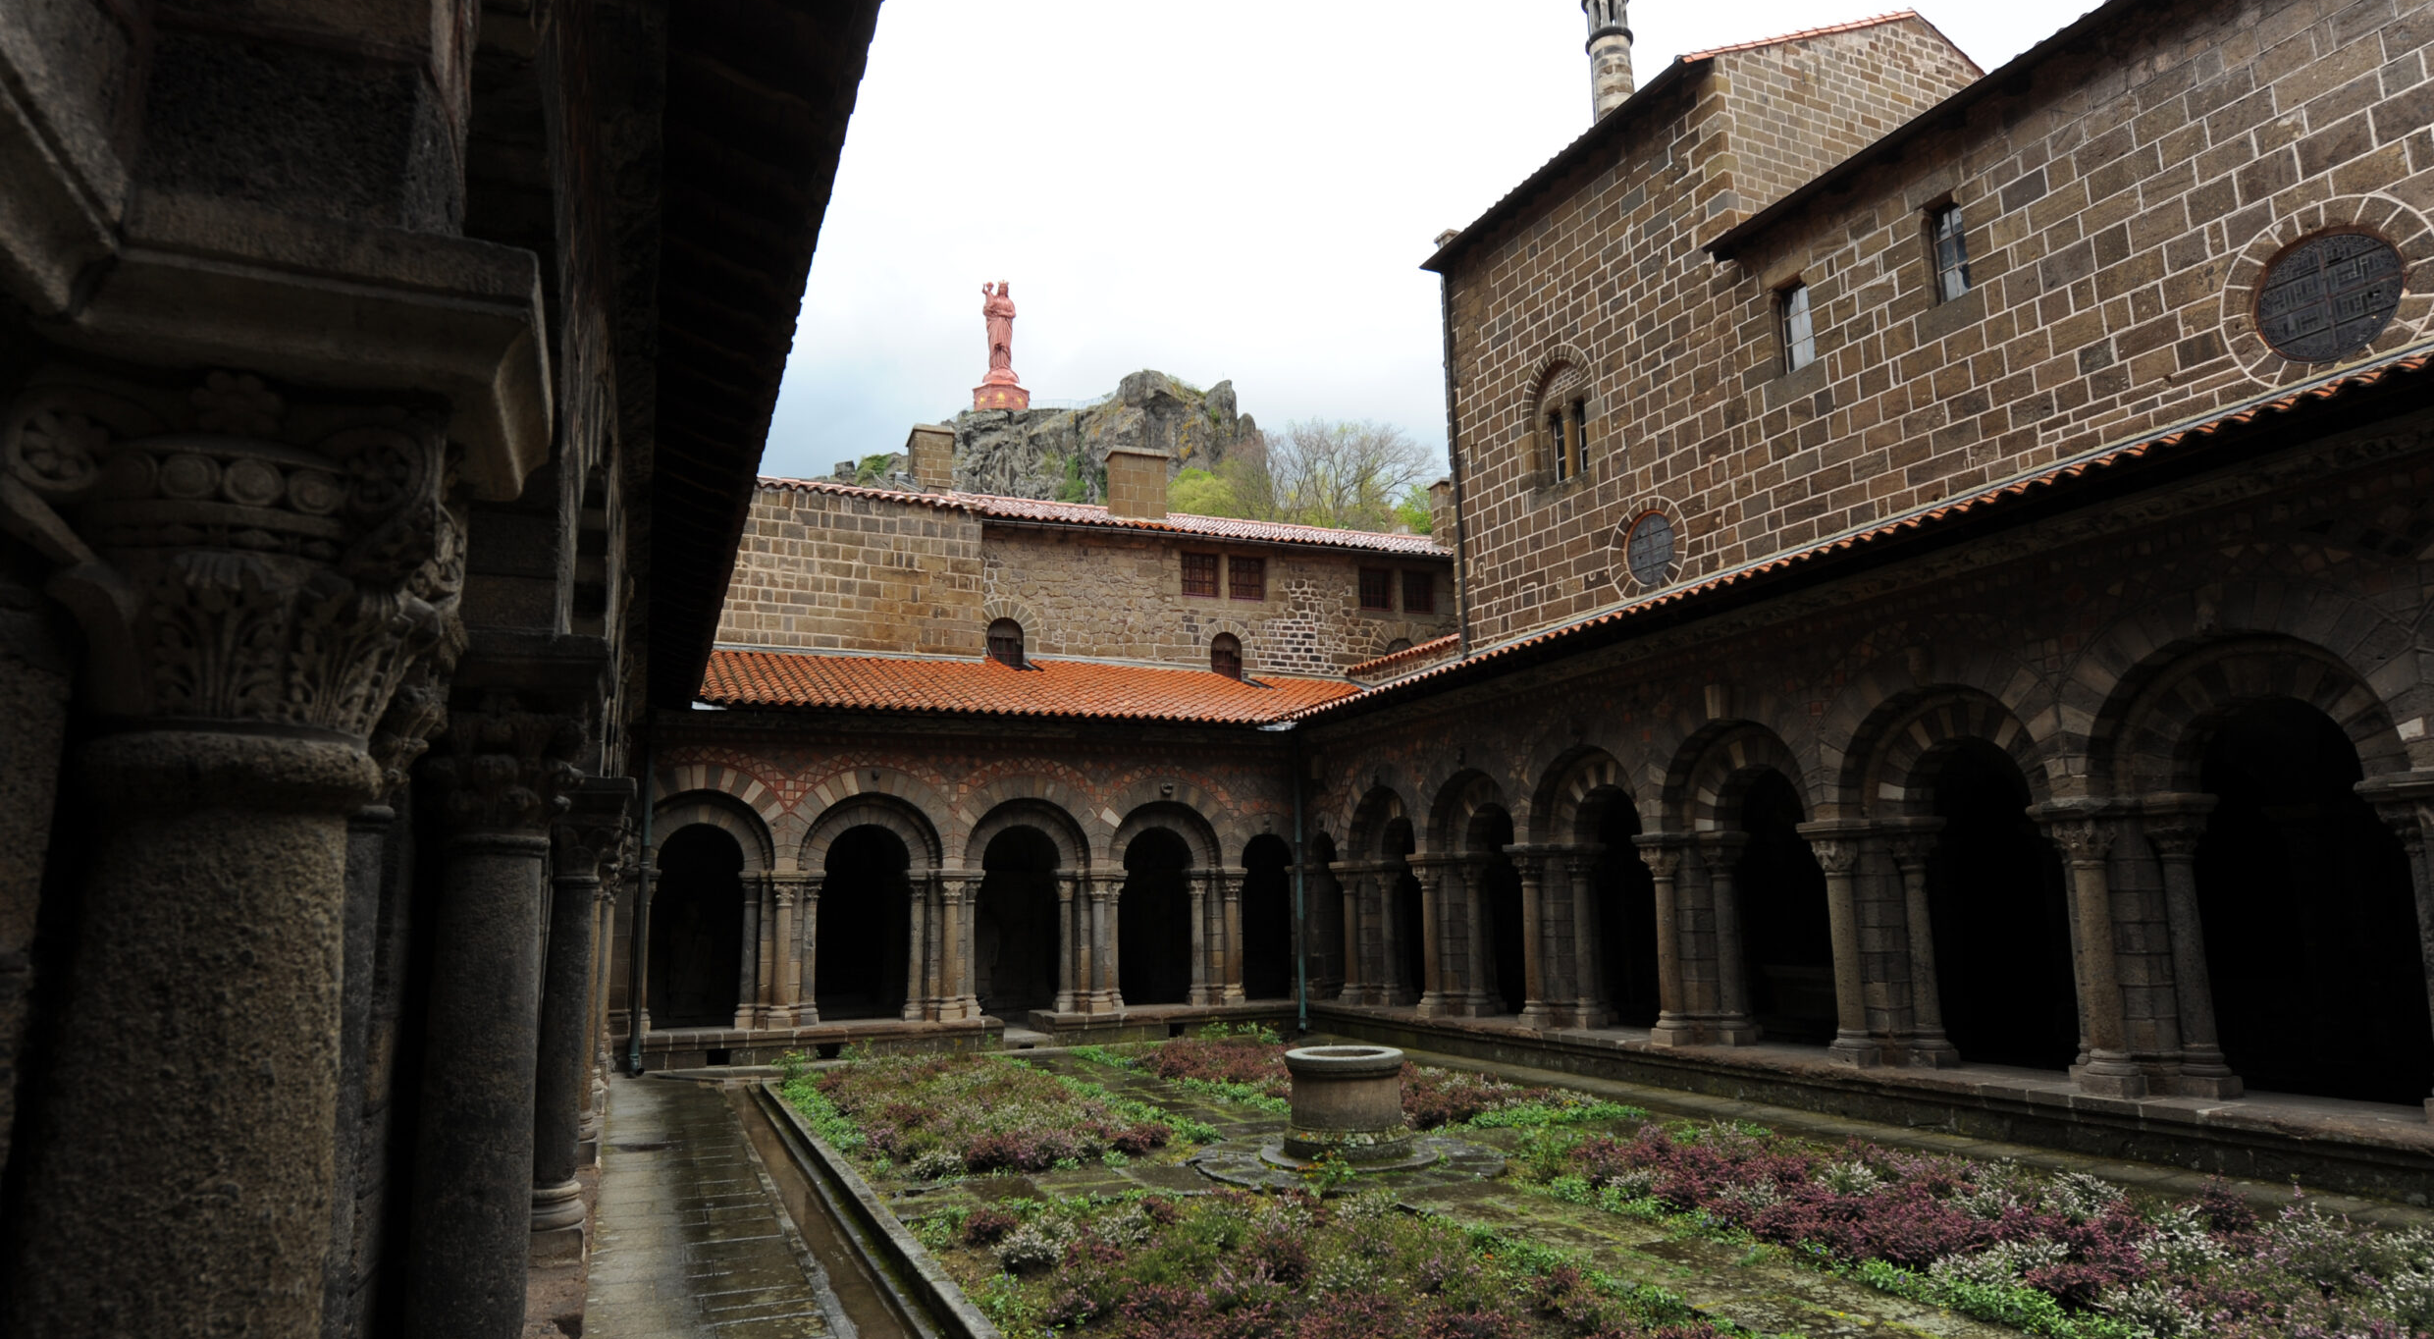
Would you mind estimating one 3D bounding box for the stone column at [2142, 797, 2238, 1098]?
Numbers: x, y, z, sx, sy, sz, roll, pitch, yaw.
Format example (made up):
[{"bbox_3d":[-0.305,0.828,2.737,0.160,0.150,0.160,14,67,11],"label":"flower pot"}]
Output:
[{"bbox_3d":[7.418,2.088,9.815,0.386,2.239,0.386,4,-12,-24],"label":"stone column"}]

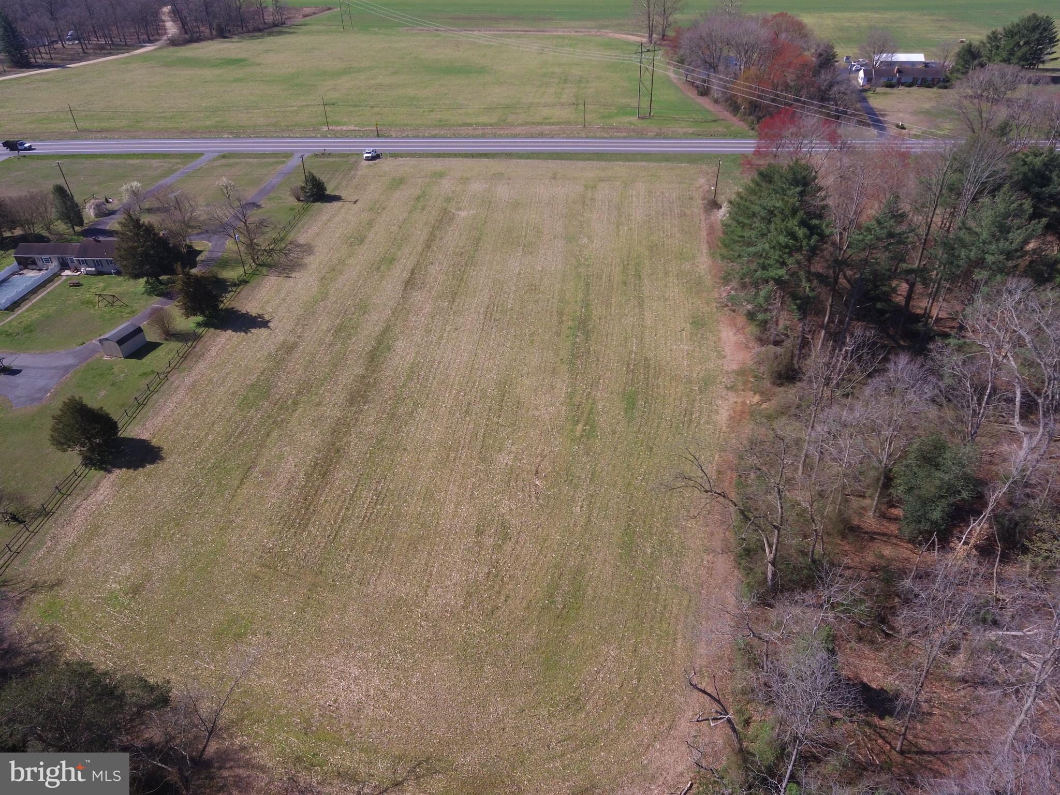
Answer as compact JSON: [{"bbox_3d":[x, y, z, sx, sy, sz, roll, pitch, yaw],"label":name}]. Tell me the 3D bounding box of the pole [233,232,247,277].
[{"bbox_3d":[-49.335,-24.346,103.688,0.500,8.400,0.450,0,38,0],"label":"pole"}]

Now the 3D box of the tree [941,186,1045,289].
[{"bbox_3d":[65.600,-19.900,87.000,12.300,19.800,12.300,-2,39,0],"label":"tree"}]

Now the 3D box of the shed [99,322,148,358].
[{"bbox_3d":[-59.127,-8.441,88.915,3.400,3.100,4.500,10,40,13],"label":"shed"}]

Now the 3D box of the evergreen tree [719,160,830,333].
[{"bbox_3d":[35.068,-18.628,84.216,13.500,24.000,13.500,0,38,0],"label":"evergreen tree"}]

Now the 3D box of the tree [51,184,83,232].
[{"bbox_3d":[-94.500,-38.200,124.600,4.600,9.500,4.600,-2,39,0],"label":"tree"}]

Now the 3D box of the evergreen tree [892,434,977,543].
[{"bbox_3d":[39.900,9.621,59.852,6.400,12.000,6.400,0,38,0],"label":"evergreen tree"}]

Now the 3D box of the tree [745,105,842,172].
[{"bbox_3d":[55.700,-52.300,129.800,18.500,16.500,17.000,-2,39,0],"label":"tree"}]

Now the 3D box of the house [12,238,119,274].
[{"bbox_3d":[-80.363,-25.878,108.786,20.500,4.700,9.000,1,39,2],"label":"house"}]

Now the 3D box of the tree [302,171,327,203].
[{"bbox_3d":[-47.800,-46.600,135.600,5.400,6.600,5.400,-2,39,0],"label":"tree"}]

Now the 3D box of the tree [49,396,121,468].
[{"bbox_3d":[-53.200,4.200,73.200,7.100,9.400,7.100,-2,39,0],"label":"tree"}]

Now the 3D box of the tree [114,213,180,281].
[{"bbox_3d":[-66.300,-26.000,106.000,9.200,12.600,9.200,-2,39,0],"label":"tree"}]

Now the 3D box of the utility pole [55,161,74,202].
[{"bbox_3d":[-96.525,-44.460,127.564,0.450,8.900,2.200,26,46,30],"label":"utility pole"}]

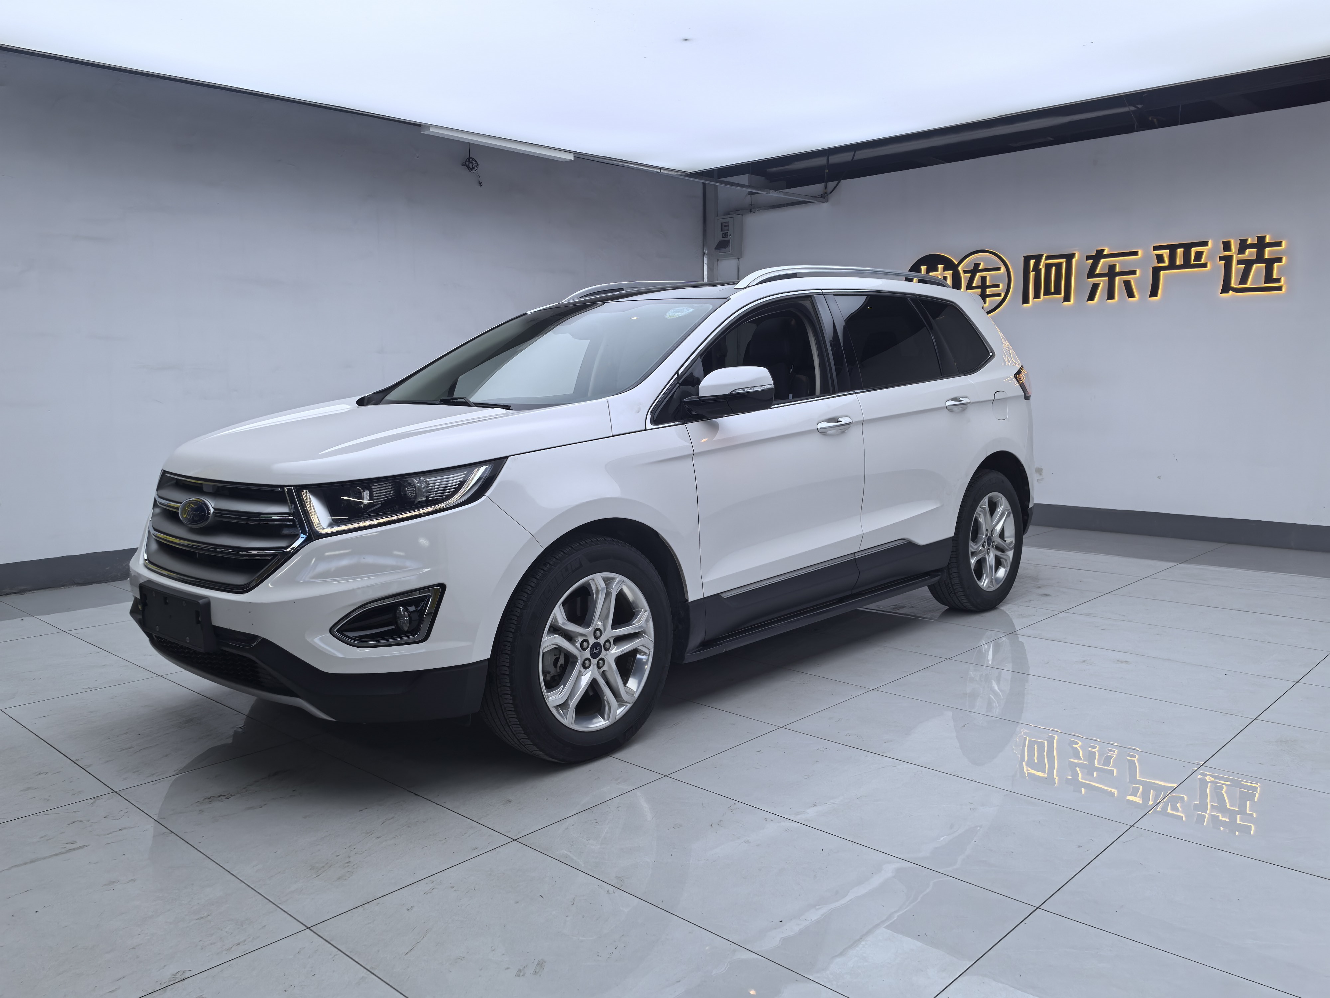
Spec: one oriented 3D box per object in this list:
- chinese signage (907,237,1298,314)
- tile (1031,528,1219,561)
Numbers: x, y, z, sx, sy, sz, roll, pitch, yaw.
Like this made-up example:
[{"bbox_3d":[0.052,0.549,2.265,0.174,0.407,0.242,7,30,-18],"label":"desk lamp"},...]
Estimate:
[{"bbox_3d":[3.153,-1.736,8.065,2.940,0.540,0.050,6,9,43],"label":"chinese signage"},{"bbox_3d":[3.267,0.335,7.522,1.200,0.010,1.066,6,9,43],"label":"tile"}]

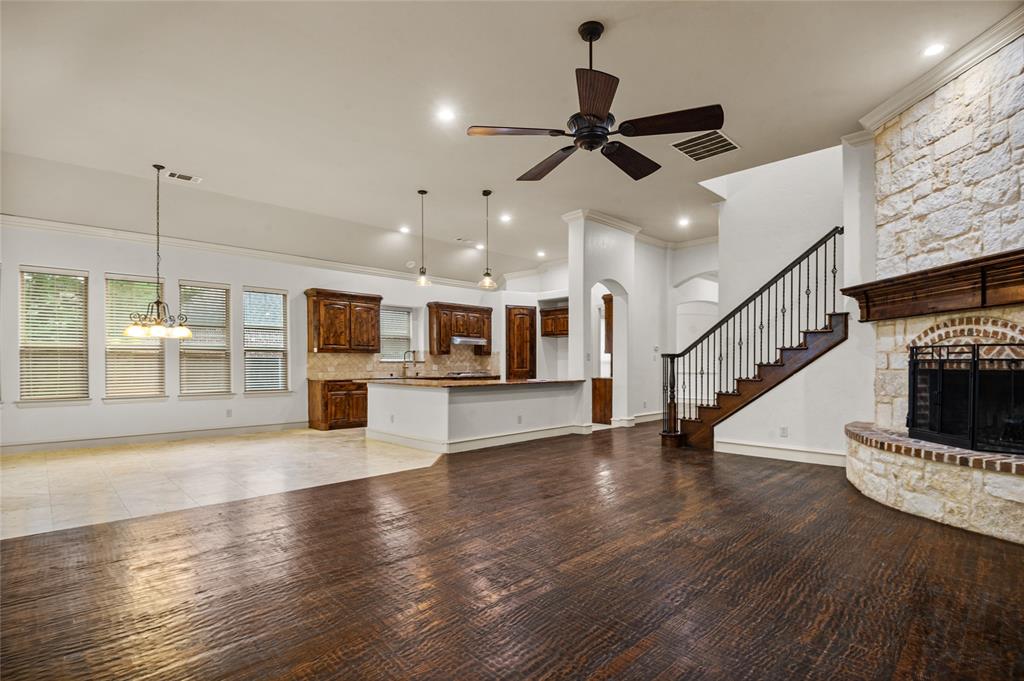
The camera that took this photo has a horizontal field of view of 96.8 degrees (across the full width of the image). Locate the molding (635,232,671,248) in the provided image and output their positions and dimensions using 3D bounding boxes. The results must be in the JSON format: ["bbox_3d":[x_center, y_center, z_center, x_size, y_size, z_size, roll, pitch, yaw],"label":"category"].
[{"bbox_3d":[2.978,-2.058,9.404,1.364,0.138,0.118,1,-2,-42],"label":"molding"}]

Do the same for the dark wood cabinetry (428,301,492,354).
[{"bbox_3d":[-1.173,-0.241,10.452,1.558,1.113,0.374,1,-2,-43],"label":"dark wood cabinetry"}]

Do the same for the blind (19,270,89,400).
[{"bbox_3d":[-6.315,-0.084,6.295,0.689,1.790,0.060,2,-3,-41],"label":"blind"}]

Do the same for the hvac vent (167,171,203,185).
[{"bbox_3d":[-4.458,-2.187,6.177,0.380,0.030,0.200,2,-3,-41],"label":"hvac vent"}]

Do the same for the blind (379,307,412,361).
[{"bbox_3d":[-2.625,-0.142,9.956,0.947,1.095,0.069,1,-2,-42],"label":"blind"}]

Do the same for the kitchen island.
[{"bbox_3d":[-0.540,1.091,7.580,2.800,0.920,2.080,2,-4,-42],"label":"kitchen island"}]

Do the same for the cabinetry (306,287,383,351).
[{"bbox_3d":[-3.195,-0.331,8.720,1.334,1.135,0.400,2,-3,-41],"label":"cabinetry"}]

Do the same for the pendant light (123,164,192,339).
[{"bbox_3d":[-4.554,-1.137,5.841,0.729,2.229,0.729,0,-1,0],"label":"pendant light"}]

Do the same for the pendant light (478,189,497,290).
[{"bbox_3d":[-0.360,-1.451,6.646,0.250,1.448,0.250,0,-3,0],"label":"pendant light"}]

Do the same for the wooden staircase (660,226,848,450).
[{"bbox_3d":[3.033,0.057,5.932,2.128,2.726,0.217,-1,-2,43],"label":"wooden staircase"}]

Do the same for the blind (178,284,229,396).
[{"bbox_3d":[-4.969,-0.041,7.367,0.690,1.793,0.069,1,-2,-42],"label":"blind"}]

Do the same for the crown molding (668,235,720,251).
[{"bbox_3d":[3.713,-1.986,9.229,0.120,0.140,0.966,3,-4,-44],"label":"crown molding"}]

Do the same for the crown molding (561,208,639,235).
[{"bbox_3d":[1.660,-2.153,8.297,1.680,0.148,0.512,1,-2,-42],"label":"crown molding"}]

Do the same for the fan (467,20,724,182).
[{"bbox_3d":[0.560,-1.863,3.347,1.630,0.966,1.600,0,-3,0],"label":"fan"}]

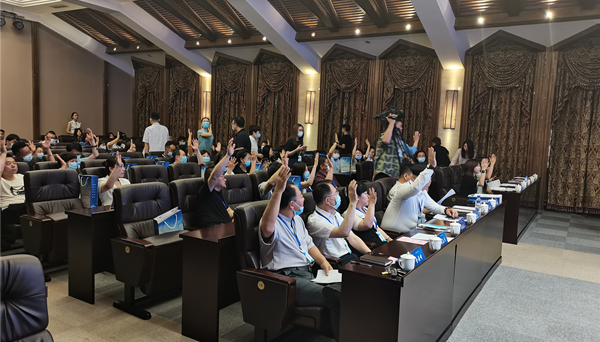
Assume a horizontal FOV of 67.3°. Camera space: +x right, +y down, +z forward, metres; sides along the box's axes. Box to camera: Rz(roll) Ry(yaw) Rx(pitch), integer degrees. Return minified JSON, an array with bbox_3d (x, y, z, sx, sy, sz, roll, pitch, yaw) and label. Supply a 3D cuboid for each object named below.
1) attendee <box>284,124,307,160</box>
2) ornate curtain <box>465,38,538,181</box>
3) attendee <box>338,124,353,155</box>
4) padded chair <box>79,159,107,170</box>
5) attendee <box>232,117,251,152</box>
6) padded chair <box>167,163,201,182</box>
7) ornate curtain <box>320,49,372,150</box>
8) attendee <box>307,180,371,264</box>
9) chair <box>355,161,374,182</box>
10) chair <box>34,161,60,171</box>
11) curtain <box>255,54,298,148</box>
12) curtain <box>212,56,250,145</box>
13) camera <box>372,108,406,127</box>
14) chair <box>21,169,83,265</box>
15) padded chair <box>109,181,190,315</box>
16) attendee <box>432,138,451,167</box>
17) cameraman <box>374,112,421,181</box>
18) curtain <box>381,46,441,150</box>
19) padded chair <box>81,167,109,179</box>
[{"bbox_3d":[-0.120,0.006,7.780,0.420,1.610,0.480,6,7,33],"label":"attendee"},{"bbox_3d":[4.844,-1.195,11.025,1.468,3.993,0.220,5,5,31],"label":"ornate curtain"},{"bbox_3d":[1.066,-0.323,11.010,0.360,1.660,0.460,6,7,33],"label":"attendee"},{"bbox_3d":[-2.804,0.337,6.549,0.620,1.030,0.640,5,5,31],"label":"padded chair"},{"bbox_3d":[-1.086,-0.110,8.101,0.360,1.720,0.480,6,7,33],"label":"attendee"},{"bbox_3d":[-1.376,0.432,6.047,0.600,1.015,0.650,6,6,32],"label":"padded chair"},{"bbox_3d":[1.236,-1.450,12.488,1.505,3.710,0.250,6,6,32],"label":"ornate curtain"},{"bbox_3d":[0.408,0.666,3.665,0.740,1.220,0.560,6,7,33],"label":"attendee"},{"bbox_3d":[1.318,0.339,7.826,0.650,1.050,0.600,6,7,33],"label":"chair"},{"bbox_3d":[-2.882,0.401,5.660,0.600,1.010,0.650,6,6,32],"label":"chair"},{"bbox_3d":[-0.829,-1.736,14.501,1.468,3.993,0.220,5,5,31],"label":"curtain"},{"bbox_3d":[-2.098,-1.715,13.928,1.350,3.500,0.250,6,7,33],"label":"curtain"},{"bbox_3d":[1.365,-0.833,6.950,0.460,0.250,0.200,-6,7,-8],"label":"camera"},{"bbox_3d":[-2.471,0.498,4.686,0.620,1.030,0.640,5,5,31],"label":"chair"},{"bbox_3d":[-1.186,0.638,3.926,0.580,1.015,0.650,6,6,32],"label":"padded chair"},{"bbox_3d":[3.253,0.032,10.436,0.500,1.620,0.400,1,5,-21],"label":"attendee"},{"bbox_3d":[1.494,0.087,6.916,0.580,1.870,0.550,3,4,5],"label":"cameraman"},{"bbox_3d":[2.596,-1.201,10.842,1.350,3.450,0.250,6,7,33],"label":"curtain"},{"bbox_3d":[-2.144,0.485,5.327,0.650,1.050,0.600,6,7,33],"label":"padded chair"}]

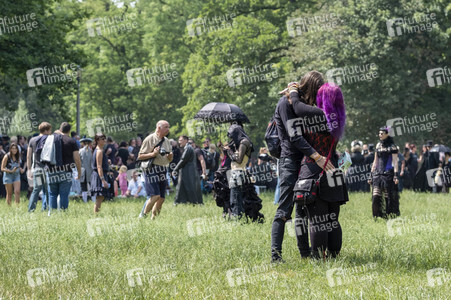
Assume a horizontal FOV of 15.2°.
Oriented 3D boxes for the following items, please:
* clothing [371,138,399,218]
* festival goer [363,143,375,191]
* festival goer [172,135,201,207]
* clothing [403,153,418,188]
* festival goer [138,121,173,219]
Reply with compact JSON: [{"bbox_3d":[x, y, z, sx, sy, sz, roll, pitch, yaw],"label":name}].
[{"bbox_3d":[2.921,0.532,31.000,0.520,1.486,0.400,0,-1,18],"label":"clothing"},{"bbox_3d":[4.891,0.683,57.000,0.520,1.737,0.400,0,-1,-24],"label":"festival goer"},{"bbox_3d":[-0.932,0.538,42.000,0.680,1.747,0.580,0,-1,-15],"label":"festival goer"},{"bbox_3d":[6.310,0.710,57.500,0.350,1.250,0.470,0,-1,20],"label":"clothing"},{"bbox_3d":[-1.237,0.359,30.000,0.580,1.766,0.520,1,-1,-43],"label":"festival goer"}]

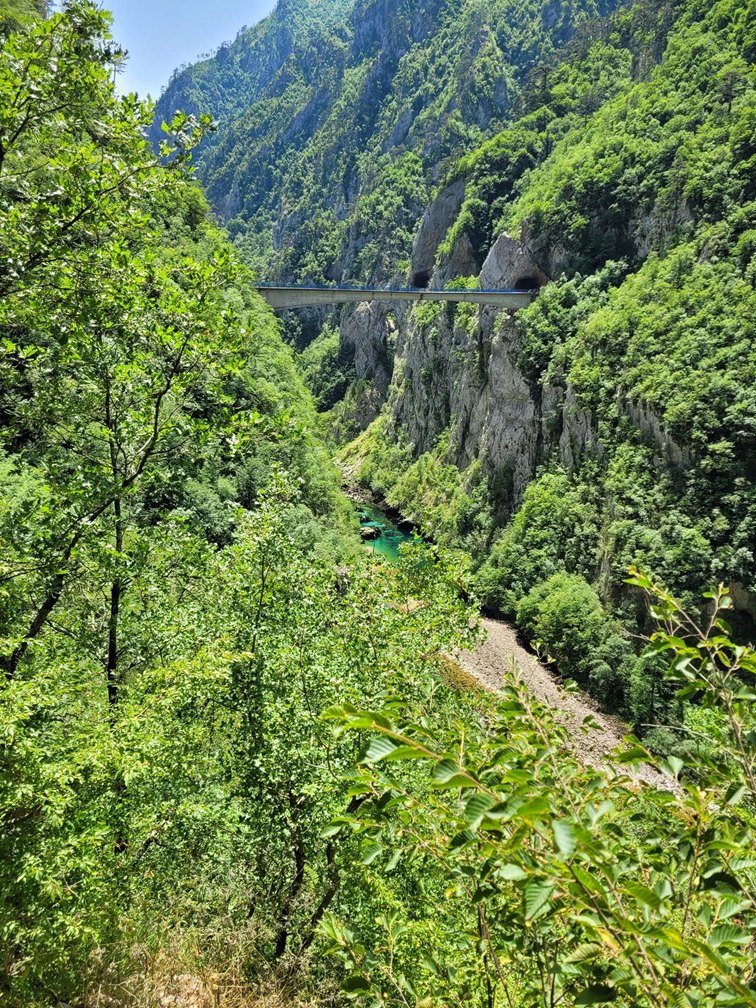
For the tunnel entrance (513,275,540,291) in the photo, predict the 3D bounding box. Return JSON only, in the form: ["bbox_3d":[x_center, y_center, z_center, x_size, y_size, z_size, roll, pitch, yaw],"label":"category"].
[{"bbox_3d":[51.563,-76.202,262.000,9.000,5.300,2.500,12,19,39],"label":"tunnel entrance"}]

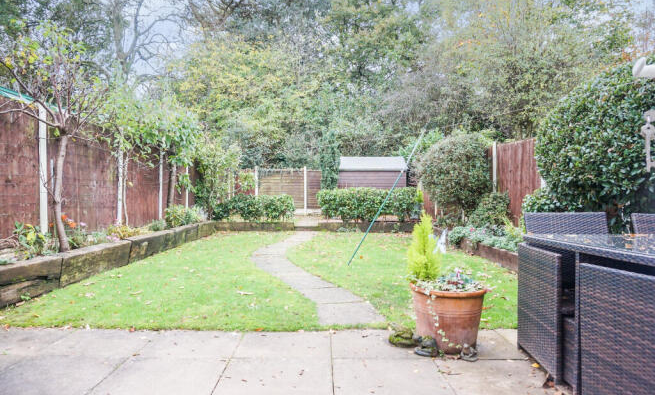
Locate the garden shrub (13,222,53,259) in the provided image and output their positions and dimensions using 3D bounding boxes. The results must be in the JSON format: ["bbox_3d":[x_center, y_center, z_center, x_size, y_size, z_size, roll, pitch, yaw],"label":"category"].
[{"bbox_3d":[-3.130,0.445,4.650,0.420,0.390,0.400,0,0,0],"label":"garden shrub"}]

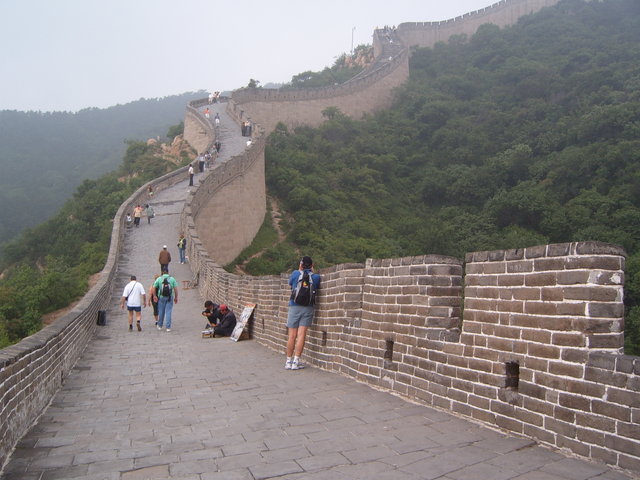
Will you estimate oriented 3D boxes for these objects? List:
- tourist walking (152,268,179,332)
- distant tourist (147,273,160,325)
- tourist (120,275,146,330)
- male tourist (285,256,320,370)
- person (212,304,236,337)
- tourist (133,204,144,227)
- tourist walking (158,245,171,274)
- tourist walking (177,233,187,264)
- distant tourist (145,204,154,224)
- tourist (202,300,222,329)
[{"bbox_3d":[-4.615,1.861,20.500,0.720,1.804,0.500,0,0,-10],"label":"tourist walking"},{"bbox_3d":[-5.226,1.917,21.800,0.520,1.635,0.420,0,0,-12],"label":"distant tourist"},{"bbox_3d":[-5.613,1.930,20.600,0.730,1.692,0.480,0,0,-12],"label":"tourist"},{"bbox_3d":[-0.272,1.156,10.800,0.560,1.792,0.500,0,0,18],"label":"male tourist"},{"bbox_3d":[-2.576,2.184,18.500,0.720,0.879,0.580,0,0,-22],"label":"person"},{"bbox_3d":[-13.758,-1.809,52.000,0.650,1.657,0.450,0,0,-9],"label":"tourist"},{"bbox_3d":[-7.807,1.110,34.600,0.600,1.674,0.400,0,0,-12],"label":"tourist walking"},{"bbox_3d":[-7.639,0.525,37.800,0.520,1.658,0.400,0,0,5],"label":"tourist walking"},{"bbox_3d":[-13.434,-2.032,54.300,0.600,1.572,0.420,0,0,-9],"label":"distant tourist"},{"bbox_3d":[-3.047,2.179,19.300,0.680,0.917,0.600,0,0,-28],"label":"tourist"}]

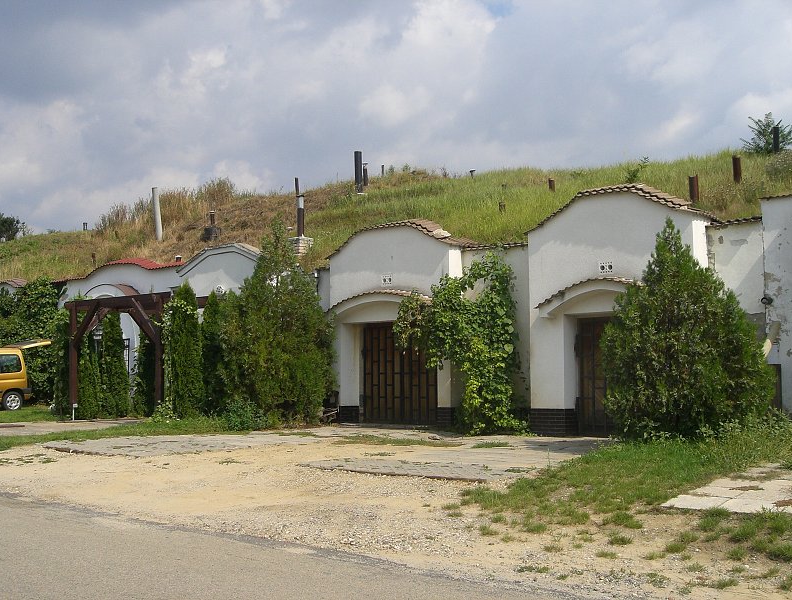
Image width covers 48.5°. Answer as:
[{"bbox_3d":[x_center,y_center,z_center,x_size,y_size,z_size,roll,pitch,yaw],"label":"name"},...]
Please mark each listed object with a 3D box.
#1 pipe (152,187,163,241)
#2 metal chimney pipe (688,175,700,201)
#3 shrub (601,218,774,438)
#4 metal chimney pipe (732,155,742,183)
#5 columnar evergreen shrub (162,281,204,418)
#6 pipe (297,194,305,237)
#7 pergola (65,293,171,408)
[{"bbox_3d":[-7.662,-2.759,28.228,0.180,1.756,0.180,-6,-6,-1],"label":"pipe"},{"bbox_3d":[5.888,-2.189,17.313,0.180,0.542,0.180,-2,-6,0],"label":"metal chimney pipe"},{"bbox_3d":[4.507,0.458,13.624,2.600,3.420,2.500,0,-6,0],"label":"shrub"},{"bbox_3d":[7.857,-2.992,20.210,0.180,0.681,0.180,-1,-6,0],"label":"metal chimney pipe"},{"bbox_3d":[-5.094,1.201,21.100,0.920,3.320,0.920,0,-4,0],"label":"columnar evergreen shrub"},{"bbox_3d":[-2.410,-2.138,22.334,0.165,1.085,0.165,-1,-6,0],"label":"pipe"},{"bbox_3d":[-6.134,1.367,20.524,3.972,2.784,1.100,-4,-7,36],"label":"pergola"}]

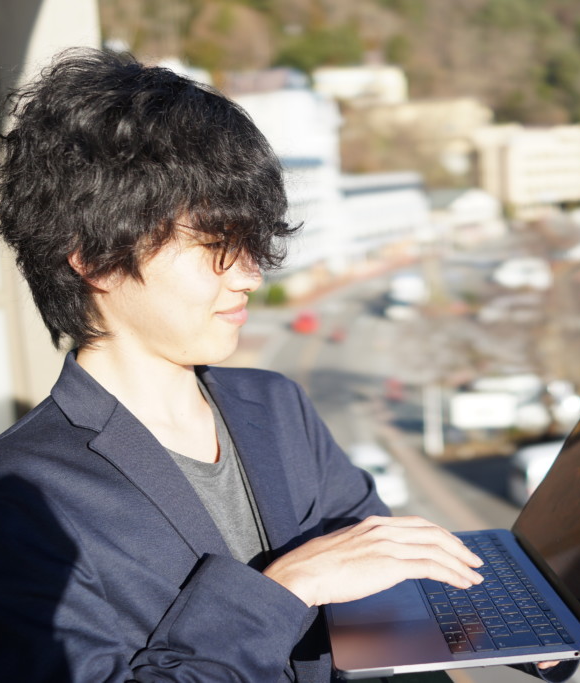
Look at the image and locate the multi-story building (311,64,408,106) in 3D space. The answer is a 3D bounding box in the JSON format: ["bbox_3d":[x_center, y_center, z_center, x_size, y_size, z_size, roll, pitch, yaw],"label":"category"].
[{"bbox_3d":[20.593,-75.854,295.000,27.000,11.000,13.000,-5,9,-8],"label":"multi-story building"}]

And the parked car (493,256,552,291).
[{"bbox_3d":[20.230,-5.986,87.000,4.700,1.600,1.800,3,11,34],"label":"parked car"}]

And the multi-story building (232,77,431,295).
[{"bbox_3d":[-0.456,-20.481,128.712,16.000,22.000,52.000,2,11,31],"label":"multi-story building"}]

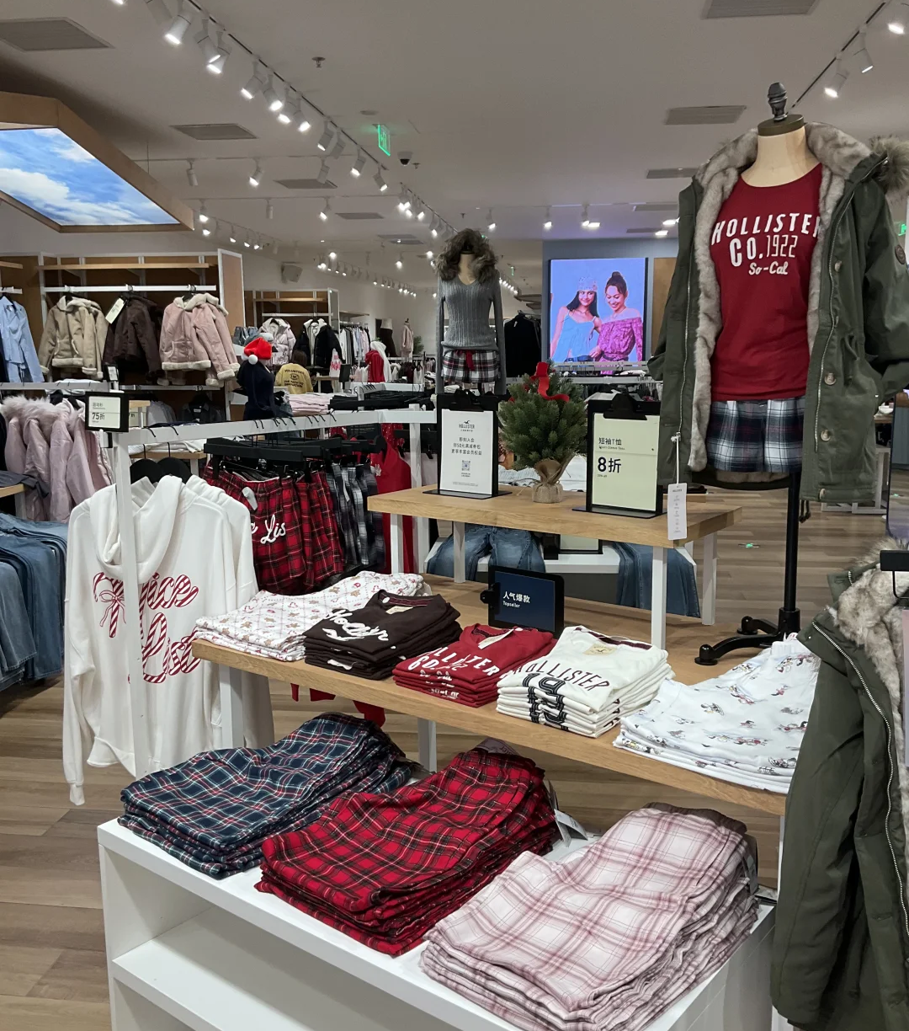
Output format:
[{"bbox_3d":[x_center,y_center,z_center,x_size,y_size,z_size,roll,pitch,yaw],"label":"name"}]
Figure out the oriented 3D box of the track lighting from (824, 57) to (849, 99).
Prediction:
[{"bbox_3d":[2.221,-2.540,5.903,0.144,0.201,0.078,-2,9,-7],"label":"track lighting"}]

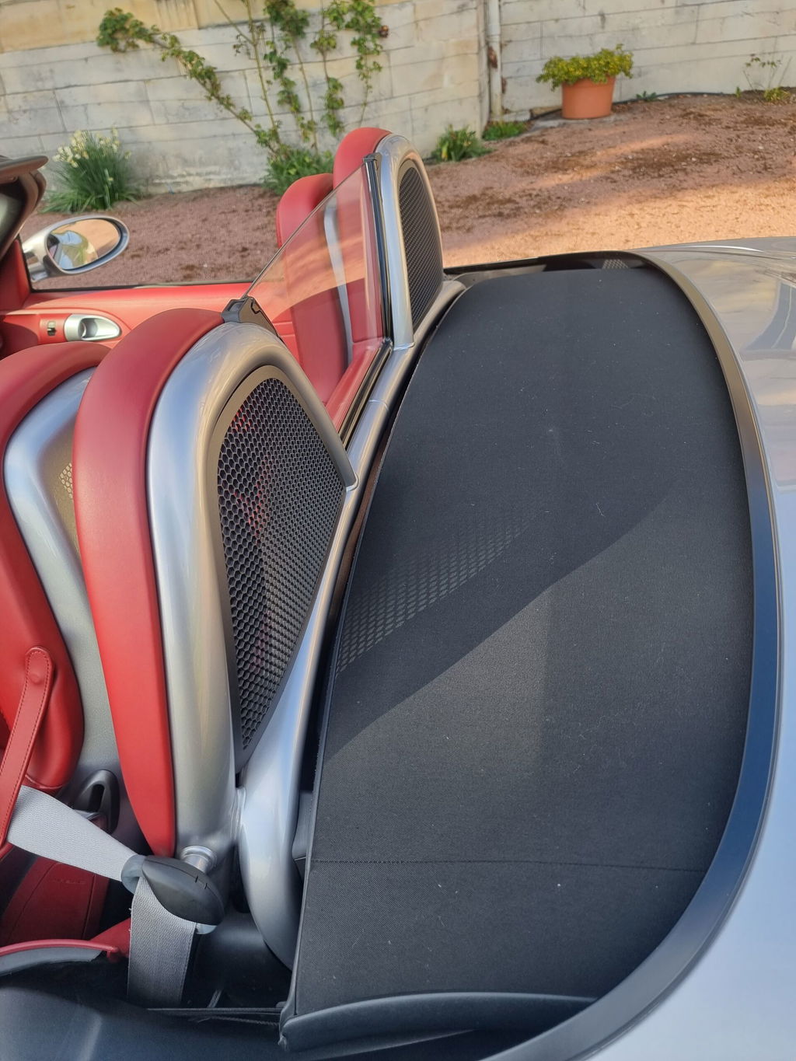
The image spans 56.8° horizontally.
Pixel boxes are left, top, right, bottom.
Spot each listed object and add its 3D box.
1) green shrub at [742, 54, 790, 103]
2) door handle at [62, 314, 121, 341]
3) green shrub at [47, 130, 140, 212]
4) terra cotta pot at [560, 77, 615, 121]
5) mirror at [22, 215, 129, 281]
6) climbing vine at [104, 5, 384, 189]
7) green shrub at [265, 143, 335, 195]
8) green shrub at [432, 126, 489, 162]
[{"bbox_3d":[2.875,-3.511,5.694,0.350,0.330,0.250,-5,38,4],"label":"green shrub"},{"bbox_3d":[-0.744,-0.495,1.790,0.150,0.064,0.045,2,39,13],"label":"door handle"},{"bbox_3d":[-2.246,-2.631,5.321,0.600,0.500,0.520,-5,38,4],"label":"green shrub"},{"bbox_3d":[1.512,-3.477,5.871,0.420,0.280,0.420,-5,38,4],"label":"terra cotta pot"},{"bbox_3d":[-0.830,-0.723,1.880,0.130,0.155,0.260,23,48,33],"label":"mirror"},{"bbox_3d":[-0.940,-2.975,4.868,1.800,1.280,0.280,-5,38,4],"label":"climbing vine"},{"bbox_3d":[-0.696,-2.504,5.039,0.480,0.290,0.380,-5,38,4],"label":"green shrub"},{"bbox_3d":[0.443,-2.781,5.253,0.400,0.210,0.340,-5,38,4],"label":"green shrub"}]

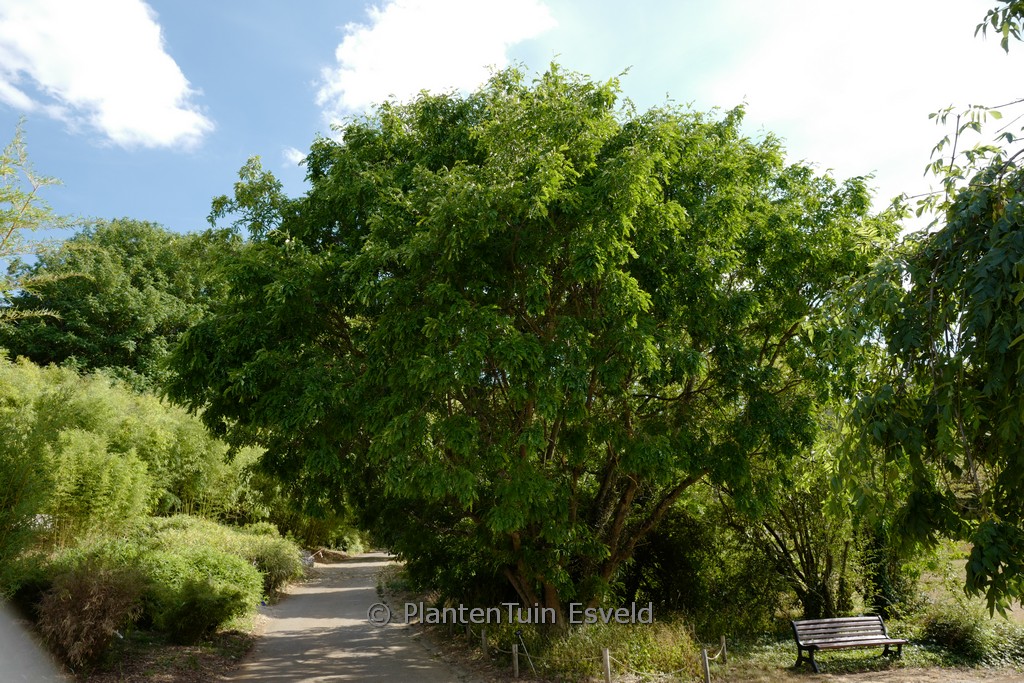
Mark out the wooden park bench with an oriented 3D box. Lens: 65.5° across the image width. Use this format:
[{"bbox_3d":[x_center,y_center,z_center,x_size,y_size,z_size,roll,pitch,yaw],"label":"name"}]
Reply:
[{"bbox_3d":[6.068,5.398,14.276,1.925,0.780,0.670,3,-16,-18],"label":"wooden park bench"}]

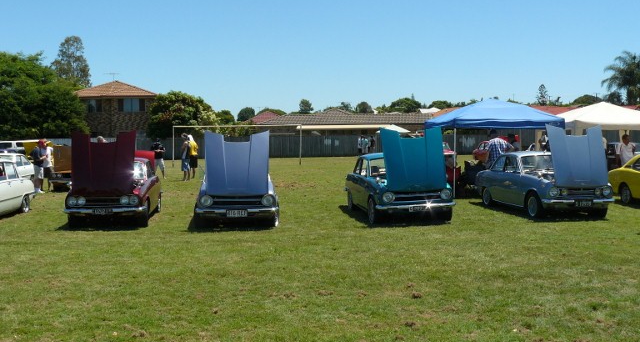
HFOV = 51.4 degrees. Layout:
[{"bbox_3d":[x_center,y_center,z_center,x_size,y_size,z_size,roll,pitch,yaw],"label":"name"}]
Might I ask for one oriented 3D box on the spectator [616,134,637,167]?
[{"bbox_3d":[8.380,-0.204,18.214,0.500,1.660,0.340,-1,3,-14],"label":"spectator"}]

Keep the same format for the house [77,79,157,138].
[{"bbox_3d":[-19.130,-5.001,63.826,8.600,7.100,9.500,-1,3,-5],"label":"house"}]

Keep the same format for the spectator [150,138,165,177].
[{"bbox_3d":[-6.622,-0.523,27.174,0.550,1.700,0.400,-1,3,-12],"label":"spectator"}]

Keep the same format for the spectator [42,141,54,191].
[{"bbox_3d":[-8.689,-0.228,21.289,0.520,1.710,0.380,1,3,24],"label":"spectator"}]

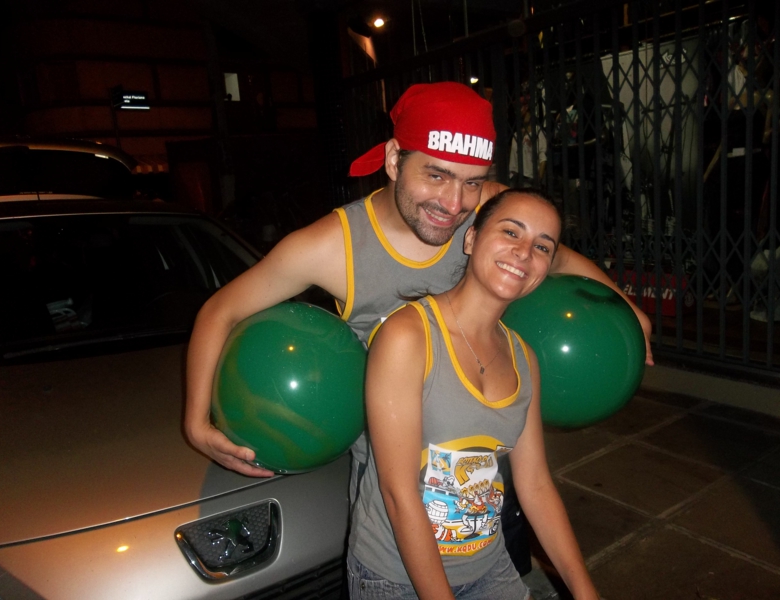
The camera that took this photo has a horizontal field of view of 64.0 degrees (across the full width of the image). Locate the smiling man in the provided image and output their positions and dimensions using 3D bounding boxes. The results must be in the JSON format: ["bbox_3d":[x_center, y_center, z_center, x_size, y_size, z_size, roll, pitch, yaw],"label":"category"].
[{"bbox_3d":[0.091,0.307,1.361,0.980,1.430,0.500,-7,11,-12],"label":"smiling man"}]

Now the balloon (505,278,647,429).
[{"bbox_3d":[0.362,0.105,1.260,0.305,0.305,0.305,-7,11,-12],"label":"balloon"}]

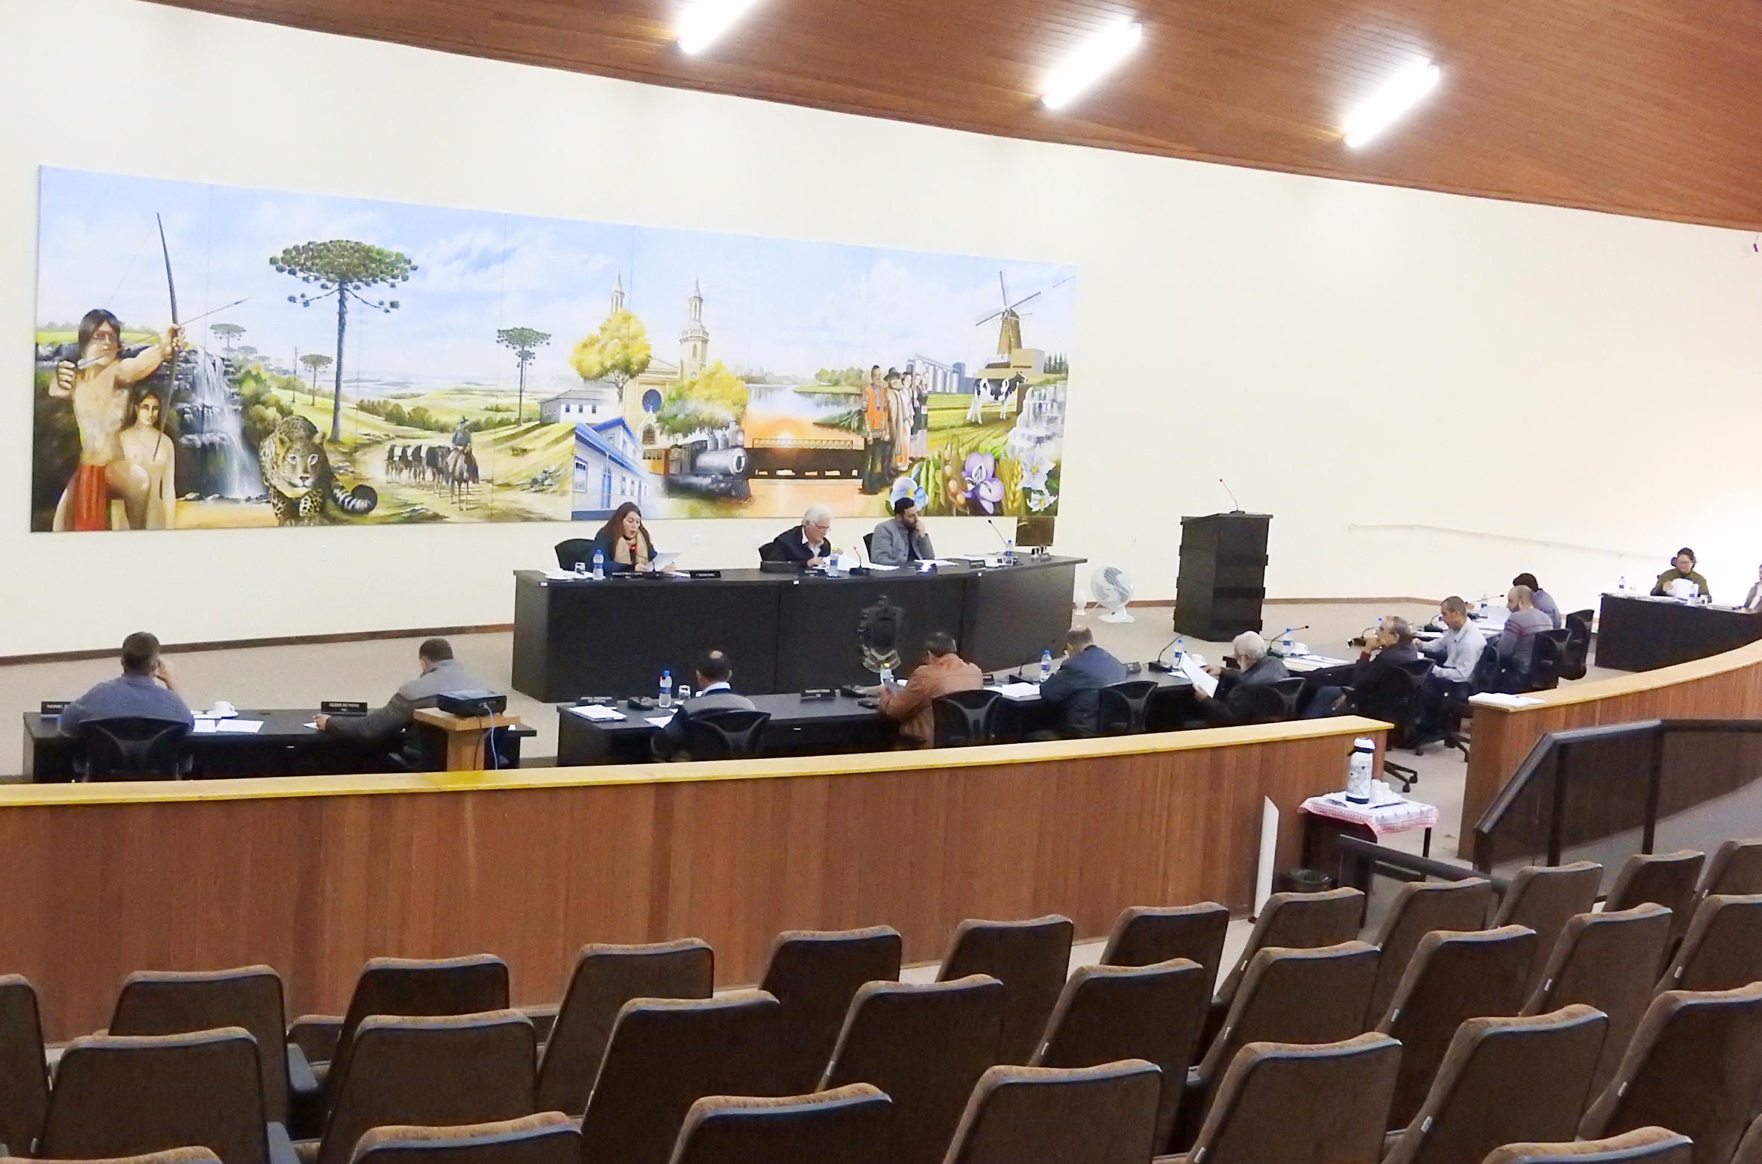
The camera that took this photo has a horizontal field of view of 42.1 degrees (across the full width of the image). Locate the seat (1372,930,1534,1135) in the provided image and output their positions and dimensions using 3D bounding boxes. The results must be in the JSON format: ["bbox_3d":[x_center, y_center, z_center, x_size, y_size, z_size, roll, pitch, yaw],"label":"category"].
[{"bbox_3d":[1.558,1.467,6.847,0.580,0.970,0.620,0,7,-31],"label":"seat"}]

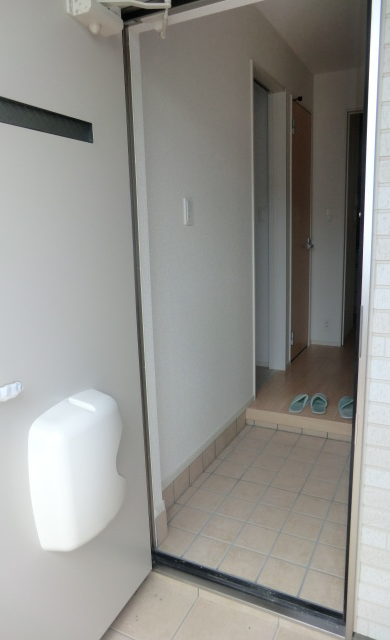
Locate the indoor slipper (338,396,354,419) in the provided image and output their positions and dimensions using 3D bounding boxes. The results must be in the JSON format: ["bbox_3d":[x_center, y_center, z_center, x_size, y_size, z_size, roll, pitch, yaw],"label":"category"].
[{"bbox_3d":[0.933,0.524,2.715,0.097,0.063,0.265,2,11,21],"label":"indoor slipper"}]

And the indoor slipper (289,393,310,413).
[{"bbox_3d":[0.679,0.514,2.830,0.097,0.063,0.265,4,12,29],"label":"indoor slipper"}]

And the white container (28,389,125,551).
[{"bbox_3d":[-0.294,0.395,1.174,0.114,0.358,0.265,3,12,26],"label":"white container"}]

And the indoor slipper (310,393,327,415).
[{"bbox_3d":[0.784,0.514,2.803,0.097,0.063,0.265,1,11,19],"label":"indoor slipper"}]

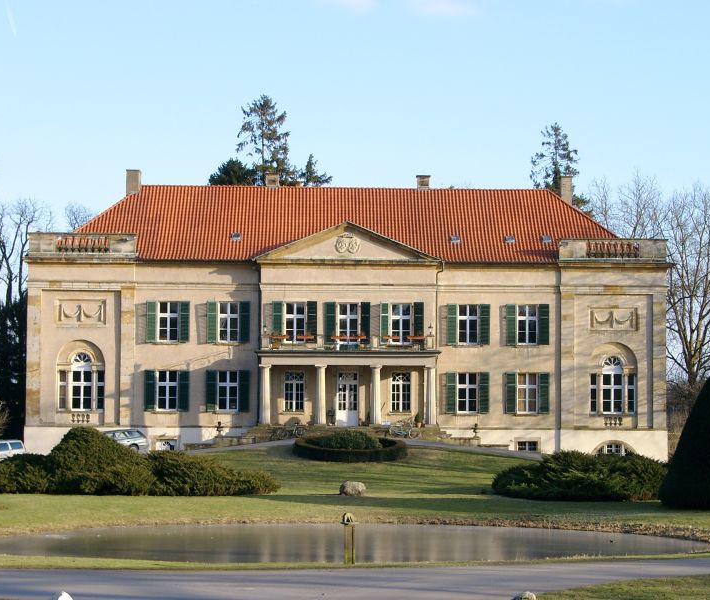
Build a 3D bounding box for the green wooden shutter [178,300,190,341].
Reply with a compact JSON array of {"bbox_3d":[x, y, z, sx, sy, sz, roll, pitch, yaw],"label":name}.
[{"bbox_3d":[-9.791,1.275,108.605,0.648,2.378,0.070,0,-3,-1],"label":"green wooden shutter"}]

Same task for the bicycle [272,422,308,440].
[{"bbox_3d":[-3.695,7.534,108.569,1.800,1.030,0.550,0,-3,-3],"label":"bicycle"}]

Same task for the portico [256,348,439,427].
[{"bbox_3d":[-0.394,4.926,106.698,10.250,4.350,3.600,0,-3,-1],"label":"portico"}]

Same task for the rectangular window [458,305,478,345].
[{"bbox_3d":[6.306,1.361,105.290,1.150,2.220,0.150,0,-4,-1],"label":"rectangular window"}]

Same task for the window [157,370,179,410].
[{"bbox_3d":[-10.740,5.224,108.842,1.203,2.301,0.150,0,-3,-1],"label":"window"}]

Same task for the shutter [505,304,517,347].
[{"bbox_3d":[9.015,1.436,108.822,0.632,2.354,0.070,0,-3,-1],"label":"shutter"}]

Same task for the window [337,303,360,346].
[{"bbox_3d":[-0.373,1.377,108.713,1.262,2.467,0.200,0,-3,-1],"label":"window"}]

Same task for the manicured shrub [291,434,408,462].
[{"bbox_3d":[-0.224,7.389,94.300,5.650,1.200,5.600,1,-4,-3],"label":"manicured shrub"}]

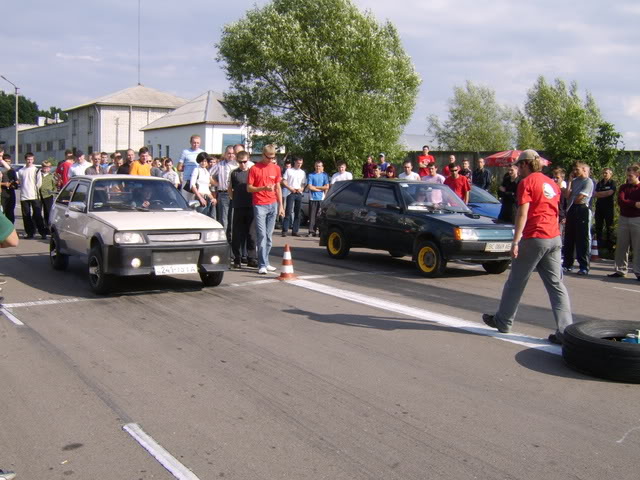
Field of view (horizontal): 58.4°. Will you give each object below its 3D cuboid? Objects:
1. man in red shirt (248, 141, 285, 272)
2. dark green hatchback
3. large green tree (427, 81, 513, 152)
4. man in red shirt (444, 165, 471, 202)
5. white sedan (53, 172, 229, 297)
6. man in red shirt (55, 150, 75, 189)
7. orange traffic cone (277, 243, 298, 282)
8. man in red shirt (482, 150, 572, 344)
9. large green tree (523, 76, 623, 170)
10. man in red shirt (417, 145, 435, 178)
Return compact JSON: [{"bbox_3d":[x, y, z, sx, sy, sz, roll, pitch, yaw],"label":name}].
[{"bbox_3d":[-0.746,-0.432,8.286,0.520,1.810,0.360,0,6,-15],"label":"man in red shirt"},{"bbox_3d":[1.548,-0.271,9.504,1.570,1.390,3.700,-2,7,-33],"label":"dark green hatchback"},{"bbox_3d":[8.579,-5.539,33.374,5.000,7.330,4.800,1,6,0],"label":"large green tree"},{"bbox_3d":[2.623,-0.602,11.189,0.520,1.750,0.340,2,6,6],"label":"man in red shirt"},{"bbox_3d":[-2.600,-0.200,7.842,1.580,1.390,3.680,-3,7,-34],"label":"white sedan"},{"bbox_3d":[-5.176,-0.921,11.790,0.350,1.760,0.500,-4,8,-45],"label":"man in red shirt"},{"bbox_3d":[-0.458,0.300,8.038,0.300,0.485,0.300,-2,7,-33],"label":"orange traffic cone"},{"bbox_3d":[1.894,0.044,5.138,0.640,1.700,0.500,6,8,40],"label":"man in red shirt"},{"bbox_3d":[11.289,-4.258,26.324,4.500,6.350,4.300,1,6,0],"label":"large green tree"},{"bbox_3d":[2.766,-1.593,15.090,0.520,1.770,0.340,2,6,4],"label":"man in red shirt"}]

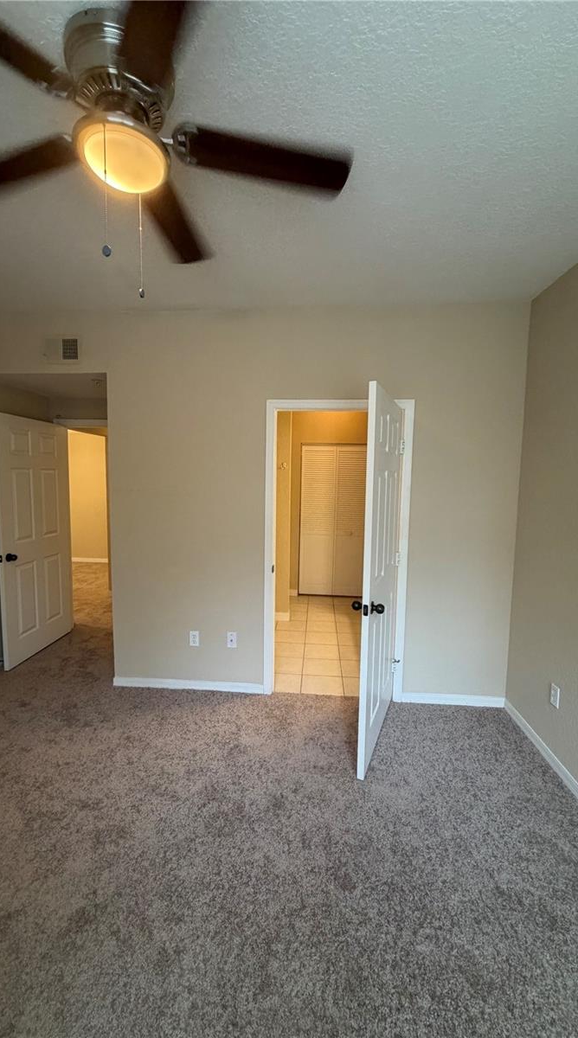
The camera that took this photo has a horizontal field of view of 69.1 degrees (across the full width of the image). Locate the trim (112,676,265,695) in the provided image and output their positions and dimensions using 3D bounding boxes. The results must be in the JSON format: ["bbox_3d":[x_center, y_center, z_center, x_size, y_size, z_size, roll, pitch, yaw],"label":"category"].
[{"bbox_3d":[-0.755,1.243,3.126,1.151,0.074,0.016,1,5,4],"label":"trim"}]

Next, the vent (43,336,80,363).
[{"bbox_3d":[-1.609,-1.196,2.970,0.267,0.196,0.022,1,5,4],"label":"vent"}]

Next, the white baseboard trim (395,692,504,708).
[{"bbox_3d":[1.167,1.284,2.985,0.725,0.074,0.016,1,5,4],"label":"white baseboard trim"}]

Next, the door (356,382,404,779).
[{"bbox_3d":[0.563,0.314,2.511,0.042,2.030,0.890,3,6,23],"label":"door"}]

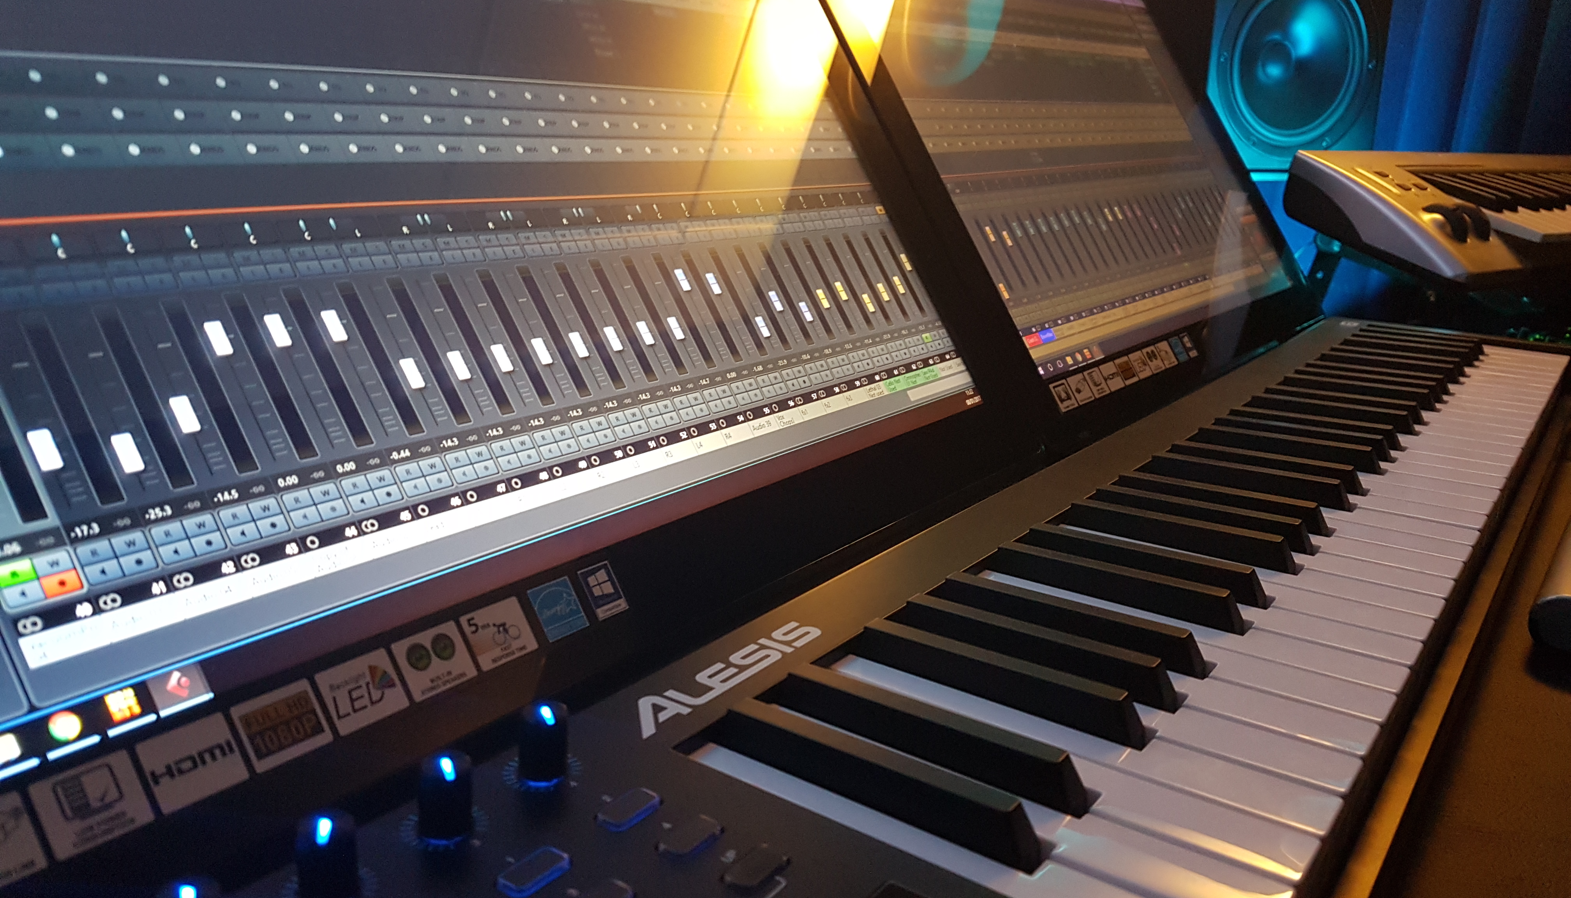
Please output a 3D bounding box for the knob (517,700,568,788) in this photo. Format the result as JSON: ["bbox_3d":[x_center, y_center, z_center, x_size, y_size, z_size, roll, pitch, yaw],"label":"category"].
[{"bbox_3d":[-0.062,0.075,0.300,0.012,0.017,0.012,-5,19,-23],"label":"knob"}]

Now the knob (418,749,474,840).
[{"bbox_3d":[-0.080,0.082,0.277,0.012,0.017,0.012,-4,19,-22],"label":"knob"}]

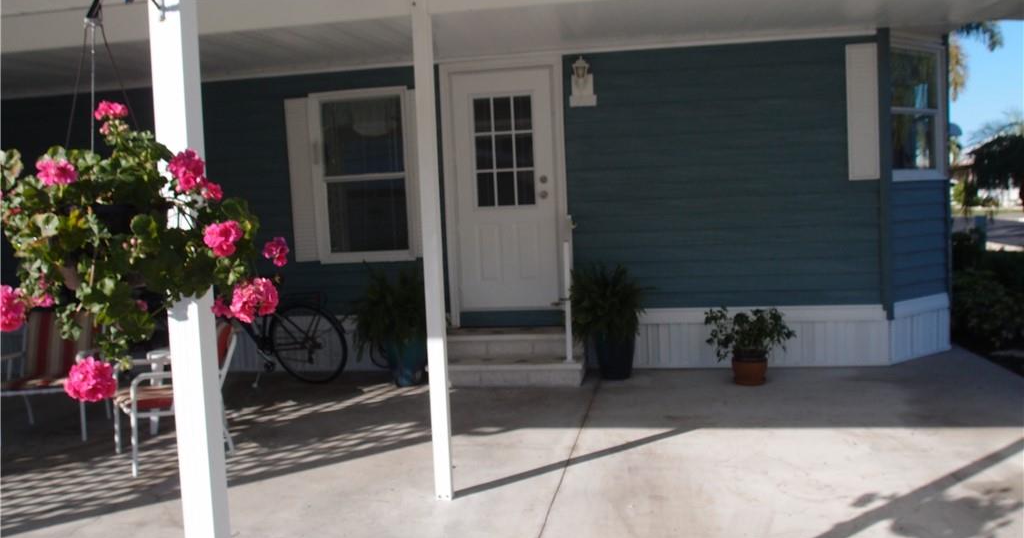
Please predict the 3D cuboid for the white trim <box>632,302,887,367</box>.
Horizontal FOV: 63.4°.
[{"bbox_3d":[1.959,0.553,6.736,2.130,0.496,0.080,-2,4,10],"label":"white trim"}]

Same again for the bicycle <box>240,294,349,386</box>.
[{"bbox_3d":[-2.110,0.460,6.920,1.720,1.000,0.580,-1,12,19],"label":"bicycle"}]

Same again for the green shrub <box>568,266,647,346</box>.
[{"bbox_3d":[0.764,0.275,6.575,0.600,0.638,0.552,-2,4,10],"label":"green shrub"}]

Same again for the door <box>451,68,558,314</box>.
[{"bbox_3d":[-0.065,-0.686,7.307,0.891,2.118,0.055,-2,4,11],"label":"door"}]

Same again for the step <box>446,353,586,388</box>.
[{"bbox_3d":[-0.036,0.845,6.838,1.271,0.175,0.455,-2,4,11],"label":"step"}]

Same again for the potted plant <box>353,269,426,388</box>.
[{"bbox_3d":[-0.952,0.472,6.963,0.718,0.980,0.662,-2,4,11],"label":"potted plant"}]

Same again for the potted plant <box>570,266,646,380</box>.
[{"bbox_3d":[0.795,0.425,6.859,0.600,0.938,0.593,-2,4,11],"label":"potted plant"}]

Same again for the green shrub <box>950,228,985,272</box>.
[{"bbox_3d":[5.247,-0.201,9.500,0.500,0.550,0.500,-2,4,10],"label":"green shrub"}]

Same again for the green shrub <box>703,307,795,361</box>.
[{"bbox_3d":[1.755,0.486,6.144,0.653,0.404,0.588,-2,4,10],"label":"green shrub"}]

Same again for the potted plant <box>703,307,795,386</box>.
[{"bbox_3d":[1.757,0.573,6.149,0.654,0.577,0.575,-2,4,10],"label":"potted plant"}]

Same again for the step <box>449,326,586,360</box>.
[{"bbox_3d":[0.008,0.609,6.865,1.197,0.200,0.394,-2,4,10],"label":"step"}]

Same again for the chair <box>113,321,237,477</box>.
[{"bbox_3d":[-2.076,0.754,5.092,0.621,0.759,0.593,-5,5,-38],"label":"chair"}]

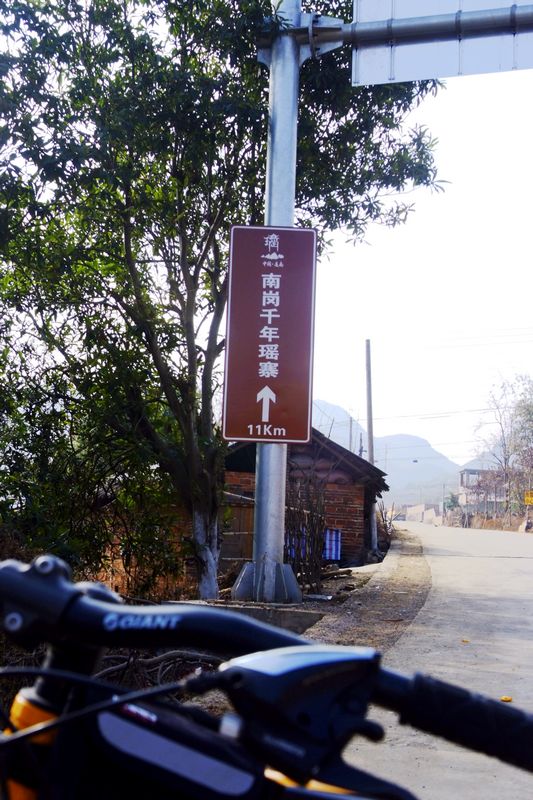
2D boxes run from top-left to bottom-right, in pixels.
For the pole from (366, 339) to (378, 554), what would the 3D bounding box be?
[{"bbox_3d":[3.485,1.478,35.411,0.190,7.100,0.190,-2,-7,6],"label":"pole"}]

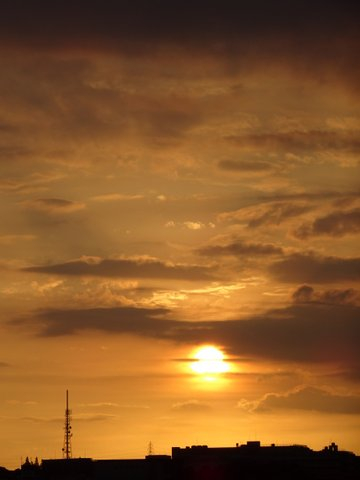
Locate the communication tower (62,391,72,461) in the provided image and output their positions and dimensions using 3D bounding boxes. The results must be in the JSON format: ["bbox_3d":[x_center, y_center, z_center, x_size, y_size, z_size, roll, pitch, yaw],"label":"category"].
[{"bbox_3d":[-66.323,109.533,1500.000,5.600,41.500,5.600,0,-5,0],"label":"communication tower"}]

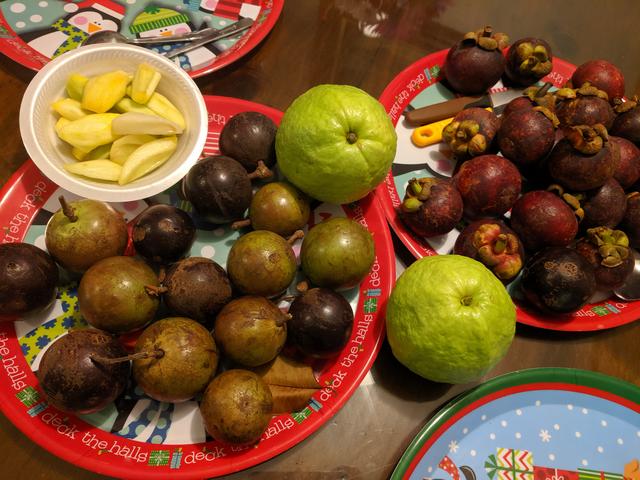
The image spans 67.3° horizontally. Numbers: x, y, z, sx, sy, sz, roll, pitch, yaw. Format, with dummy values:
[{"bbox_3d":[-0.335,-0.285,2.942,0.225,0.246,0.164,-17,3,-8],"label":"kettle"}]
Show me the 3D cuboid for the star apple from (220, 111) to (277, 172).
[{"bbox_3d":[-0.065,-0.091,0.444,0.054,0.053,0.054,0,63,-7],"label":"star apple"}]

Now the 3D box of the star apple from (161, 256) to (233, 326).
[{"bbox_3d":[-0.097,0.040,0.377,0.053,0.052,0.052,20,84,-17],"label":"star apple"}]

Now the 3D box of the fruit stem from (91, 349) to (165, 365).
[{"bbox_3d":[-0.130,0.080,0.324,0.049,0.006,0.009,-2,90,-4],"label":"fruit stem"}]

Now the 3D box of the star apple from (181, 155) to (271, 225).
[{"bbox_3d":[-0.085,-0.045,0.417,0.067,0.058,0.058,-22,90,0],"label":"star apple"}]

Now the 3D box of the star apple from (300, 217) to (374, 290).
[{"bbox_3d":[0.015,0.012,0.406,0.062,0.061,0.062,0,63,-7],"label":"star apple"}]

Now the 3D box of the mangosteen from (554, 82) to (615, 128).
[{"bbox_3d":[0.278,-0.136,0.508,0.058,0.058,0.054,-6,102,0],"label":"mangosteen"}]

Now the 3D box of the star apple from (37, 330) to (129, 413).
[{"bbox_3d":[-0.168,0.094,0.345,0.059,0.057,0.059,0,63,-7],"label":"star apple"}]

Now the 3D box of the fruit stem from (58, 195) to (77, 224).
[{"bbox_3d":[-0.187,-0.024,0.356,0.006,0.023,0.006,-6,43,0],"label":"fruit stem"}]

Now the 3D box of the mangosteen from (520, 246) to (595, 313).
[{"bbox_3d":[0.207,0.035,0.415,0.058,0.055,0.058,0,63,-8],"label":"mangosteen"}]

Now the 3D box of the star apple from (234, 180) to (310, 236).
[{"bbox_3d":[-0.039,-0.025,0.424,0.060,0.052,0.052,-15,66,-14],"label":"star apple"}]

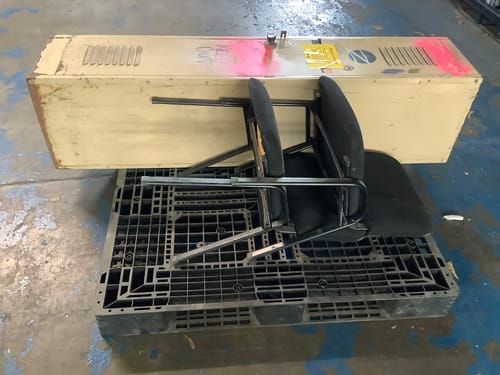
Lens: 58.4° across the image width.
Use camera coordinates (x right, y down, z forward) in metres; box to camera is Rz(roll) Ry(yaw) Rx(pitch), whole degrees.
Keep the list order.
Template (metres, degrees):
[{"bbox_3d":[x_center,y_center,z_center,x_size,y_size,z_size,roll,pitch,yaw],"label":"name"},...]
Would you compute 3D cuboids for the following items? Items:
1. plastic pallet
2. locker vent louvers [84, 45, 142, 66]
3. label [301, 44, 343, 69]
[{"bbox_3d":[0.067,0.083,1.913,1.238,0.138,1.040,-2,44,-5],"label":"plastic pallet"},{"bbox_3d":[-0.543,-0.525,1.783,0.222,0.010,0.166,-1,44,-5],"label":"locker vent louvers"},{"bbox_3d":[0.298,-0.544,1.853,0.142,0.004,0.207,-1,44,-5],"label":"label"}]

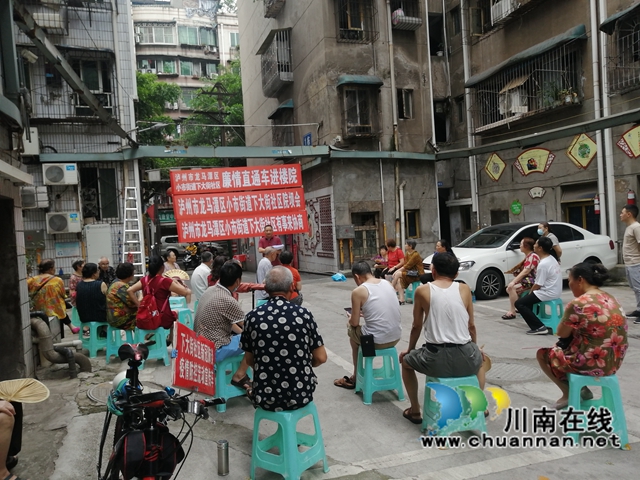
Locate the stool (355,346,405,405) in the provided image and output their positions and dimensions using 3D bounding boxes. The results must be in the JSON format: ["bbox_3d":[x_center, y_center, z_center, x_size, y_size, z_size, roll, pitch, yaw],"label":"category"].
[{"bbox_3d":[0.534,1.209,4.408,0.340,0.465,0.340,-3,1,-12],"label":"stool"}]

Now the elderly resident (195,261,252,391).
[{"bbox_3d":[-0.799,0.854,4.531,0.720,1.320,0.520,-4,1,-44],"label":"elderly resident"}]

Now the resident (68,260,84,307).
[{"bbox_3d":[-4.100,0.991,8.574,0.680,1.290,0.460,-4,1,-40],"label":"resident"}]

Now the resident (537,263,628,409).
[{"bbox_3d":[1.974,0.782,3.632,0.540,1.270,0.680,-5,2,-26],"label":"resident"}]

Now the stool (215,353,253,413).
[{"bbox_3d":[-0.826,1.265,4.380,0.345,0.447,0.340,-4,1,-36],"label":"stool"}]

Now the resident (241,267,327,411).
[{"bbox_3d":[-0.212,0.813,3.100,0.530,1.290,0.700,-3,1,0],"label":"resident"}]

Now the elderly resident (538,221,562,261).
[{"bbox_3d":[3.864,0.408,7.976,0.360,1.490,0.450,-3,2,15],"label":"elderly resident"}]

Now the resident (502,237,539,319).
[{"bbox_3d":[3.309,0.588,7.814,0.720,1.280,0.470,-3,1,25],"label":"resident"}]

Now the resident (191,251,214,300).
[{"bbox_3d":[-1.954,0.881,8.506,0.500,1.310,0.720,-3,1,33],"label":"resident"}]

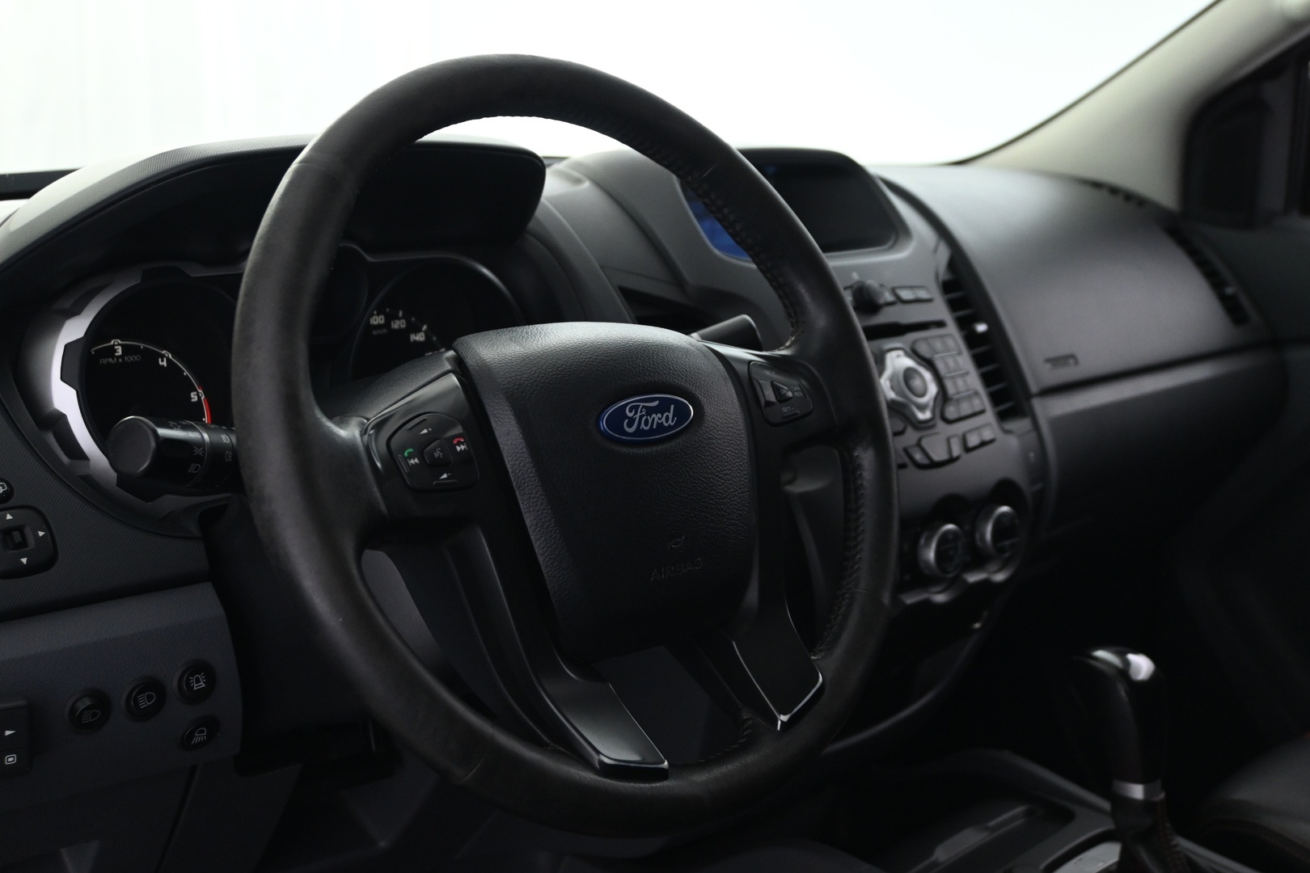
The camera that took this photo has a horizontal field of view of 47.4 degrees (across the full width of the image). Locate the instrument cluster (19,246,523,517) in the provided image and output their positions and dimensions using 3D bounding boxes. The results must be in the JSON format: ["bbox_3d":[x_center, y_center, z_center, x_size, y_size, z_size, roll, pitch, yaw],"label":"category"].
[{"bbox_3d":[-0.209,-0.040,0.915,0.345,0.148,0.060,-10,-3,-42],"label":"instrument cluster"}]

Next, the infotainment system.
[{"bbox_3d":[0.098,-0.168,1.095,0.205,0.085,0.035,-10,-5,-42],"label":"infotainment system"}]

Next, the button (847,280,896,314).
[{"bbox_3d":[0.152,-0.100,1.058,0.027,0.026,0.020,-10,-10,-42],"label":"button"}]

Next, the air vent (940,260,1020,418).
[{"bbox_3d":[0.239,-0.070,1.130,0.038,0.122,0.030,-12,-10,-47],"label":"air vent"}]

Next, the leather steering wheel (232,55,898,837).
[{"bbox_3d":[-0.033,0.001,0.733,0.383,0.383,0.100,-10,-9,-42],"label":"leather steering wheel"}]

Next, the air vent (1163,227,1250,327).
[{"bbox_3d":[0.567,-0.163,1.542,0.040,0.130,0.030,-8,-29,-37],"label":"air vent"}]

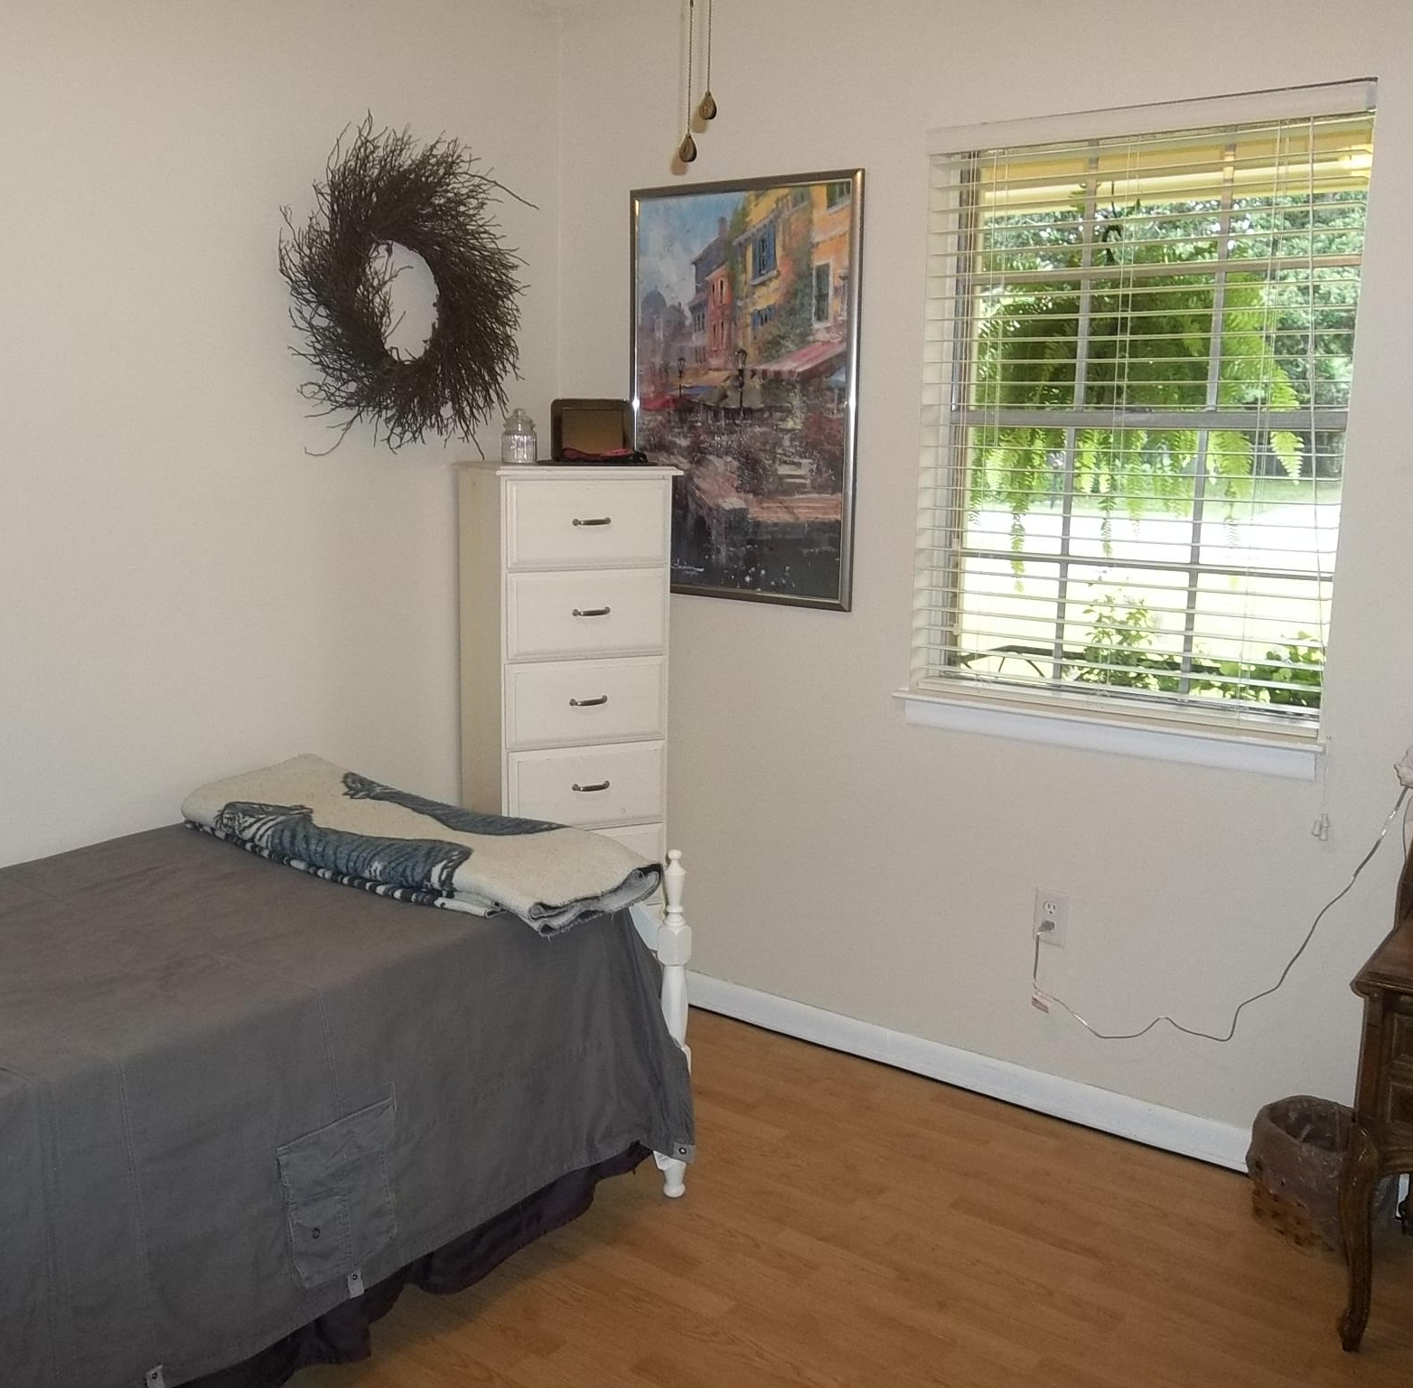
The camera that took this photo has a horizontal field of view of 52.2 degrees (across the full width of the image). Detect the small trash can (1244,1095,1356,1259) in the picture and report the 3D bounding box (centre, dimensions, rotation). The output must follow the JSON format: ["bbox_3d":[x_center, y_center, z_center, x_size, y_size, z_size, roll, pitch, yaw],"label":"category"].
[{"bbox_3d":[1.124,0.876,2.625,0.230,0.210,0.230,8,13,35],"label":"small trash can"}]

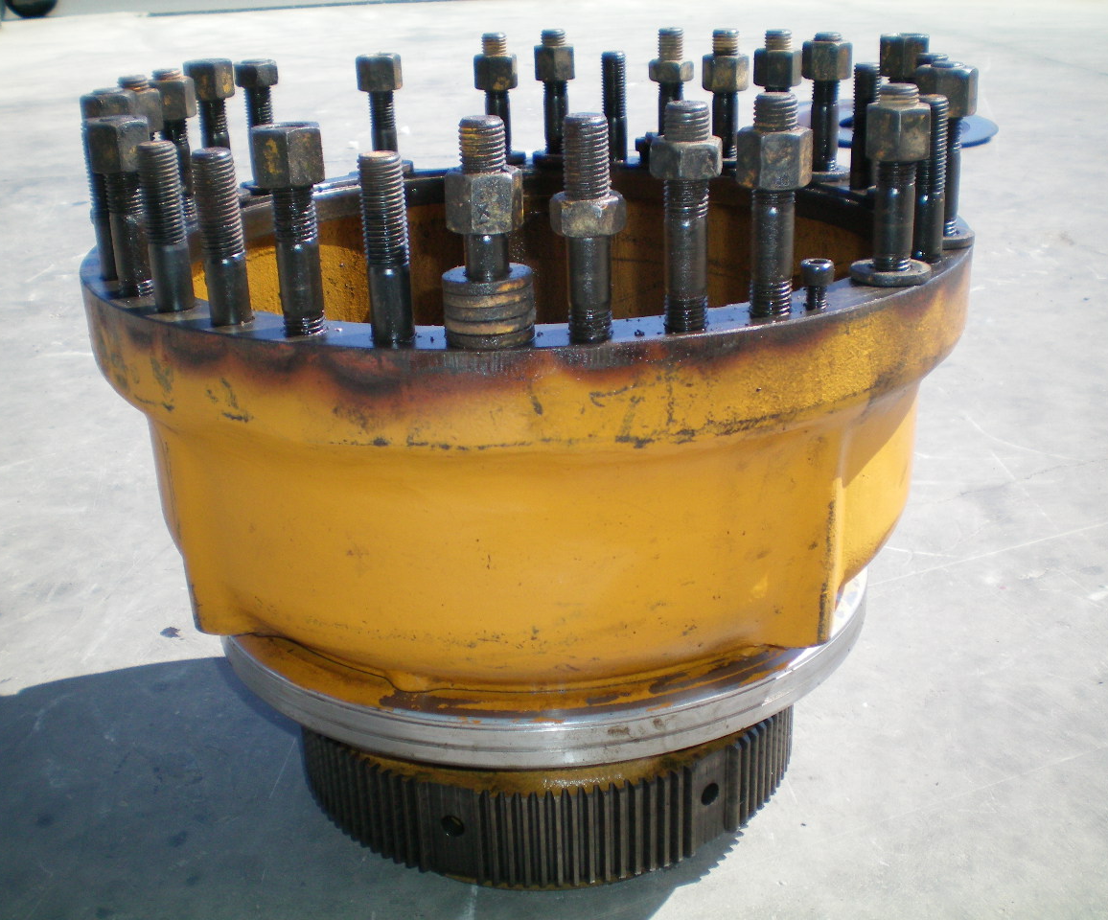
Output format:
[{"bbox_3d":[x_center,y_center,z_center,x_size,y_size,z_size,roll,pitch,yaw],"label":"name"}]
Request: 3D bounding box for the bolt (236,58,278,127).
[{"bbox_3d":[-0.277,-0.315,1.274,0.045,0.115,0.045,-6,22,-11],"label":"bolt"}]

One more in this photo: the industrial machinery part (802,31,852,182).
[{"bbox_3d":[0.251,-0.324,1.240,0.049,0.128,0.049,3,22,11],"label":"industrial machinery part"}]

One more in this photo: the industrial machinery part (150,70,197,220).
[{"bbox_3d":[-0.332,-0.278,1.181,0.045,0.118,0.045,-7,22,-14],"label":"industrial machinery part"}]

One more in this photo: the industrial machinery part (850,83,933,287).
[{"bbox_3d":[0.219,-0.175,0.859,0.051,0.122,0.051,3,22,14],"label":"industrial machinery part"}]

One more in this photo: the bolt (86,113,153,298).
[{"bbox_3d":[-0.286,-0.168,0.900,0.039,0.117,0.044,-9,22,-16],"label":"bolt"}]

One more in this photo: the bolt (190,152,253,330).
[{"bbox_3d":[-0.206,-0.137,0.834,0.026,0.105,0.026,-7,22,-13],"label":"bolt"}]

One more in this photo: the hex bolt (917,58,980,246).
[{"bbox_3d":[0.279,-0.219,0.961,0.051,0.126,0.051,4,22,15],"label":"hex bolt"}]

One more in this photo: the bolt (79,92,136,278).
[{"bbox_3d":[-0.319,-0.196,0.961,0.042,0.128,0.042,-9,22,-16],"label":"bolt"}]

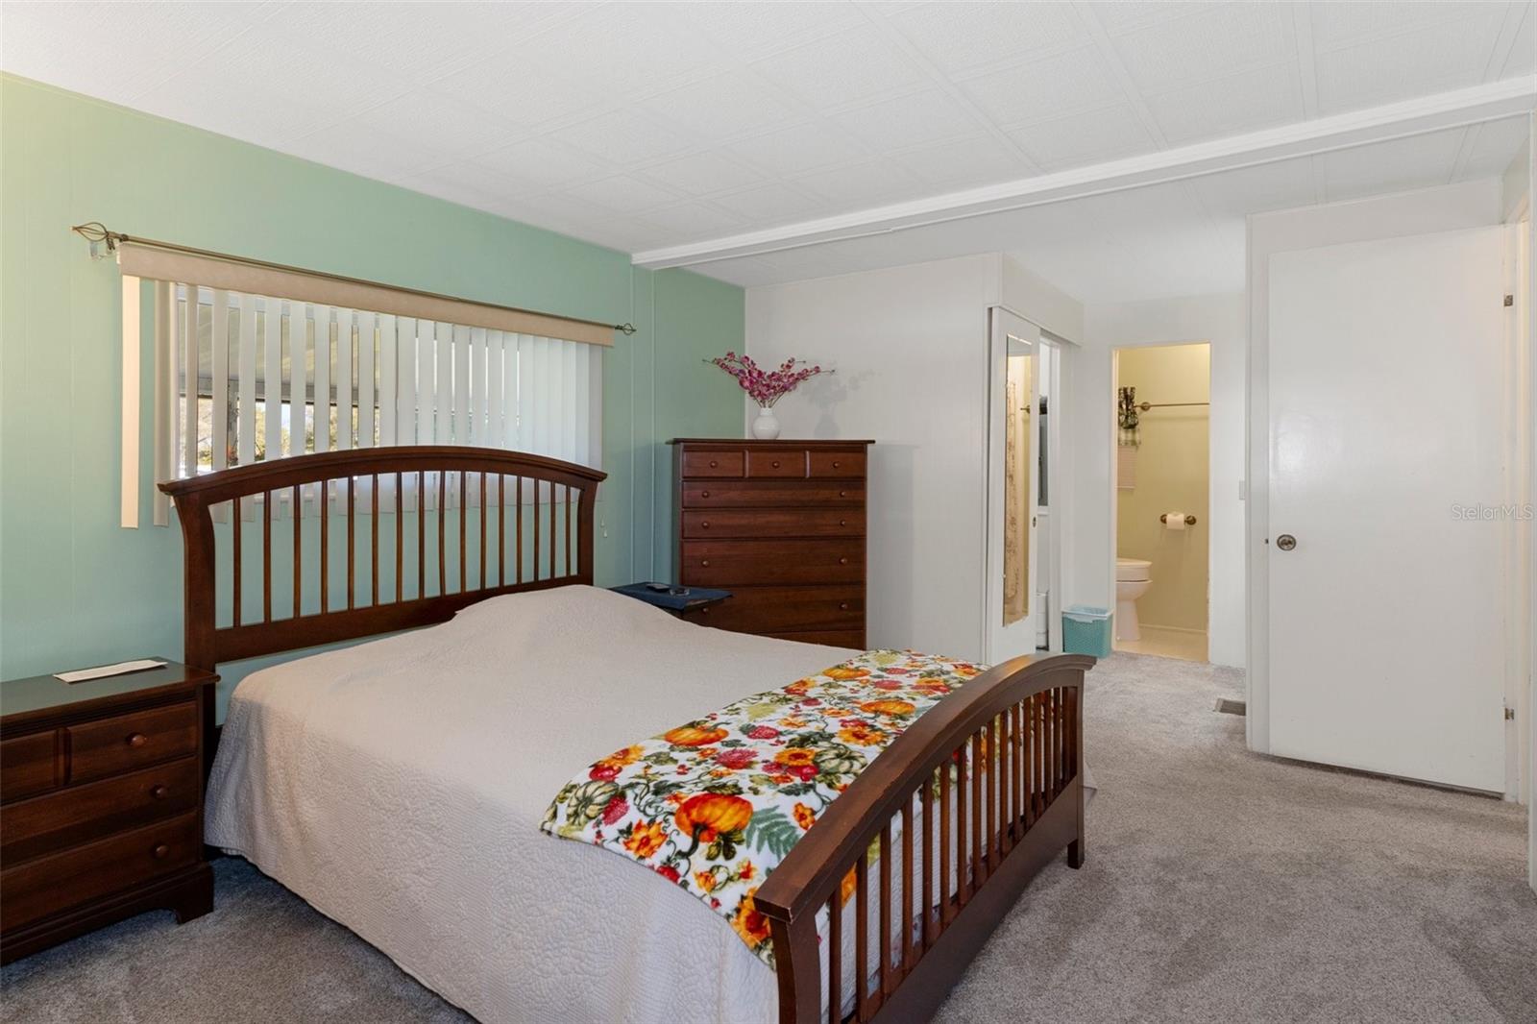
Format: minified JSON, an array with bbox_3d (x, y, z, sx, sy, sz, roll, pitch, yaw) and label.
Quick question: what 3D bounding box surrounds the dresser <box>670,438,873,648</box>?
[{"bbox_3d":[-0.015,0.300,3.960,0.990,1.320,0.470,0,4,-11],"label":"dresser"}]

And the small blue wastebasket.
[{"bbox_3d":[2.000,0.752,4.800,0.260,0.260,0.200,3,5,35],"label":"small blue wastebasket"}]

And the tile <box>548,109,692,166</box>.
[{"bbox_3d":[-0.463,-1.187,2.457,0.350,0.020,0.345,4,6,35],"label":"tile"}]

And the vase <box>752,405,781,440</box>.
[{"bbox_3d":[-0.009,-0.455,3.920,0.147,0.185,0.147,1,4,0],"label":"vase"}]

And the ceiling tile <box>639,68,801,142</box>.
[{"bbox_3d":[-0.130,-1.162,2.220,0.350,0.020,0.345,4,6,35],"label":"ceiling tile"}]

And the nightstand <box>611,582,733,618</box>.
[{"bbox_3d":[-0.455,0.678,3.320,0.520,0.640,0.360,4,5,37],"label":"nightstand"}]

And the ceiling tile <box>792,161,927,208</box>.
[{"bbox_3d":[0.328,-1.211,2.850,0.350,0.020,0.345,4,6,35],"label":"ceiling tile"}]

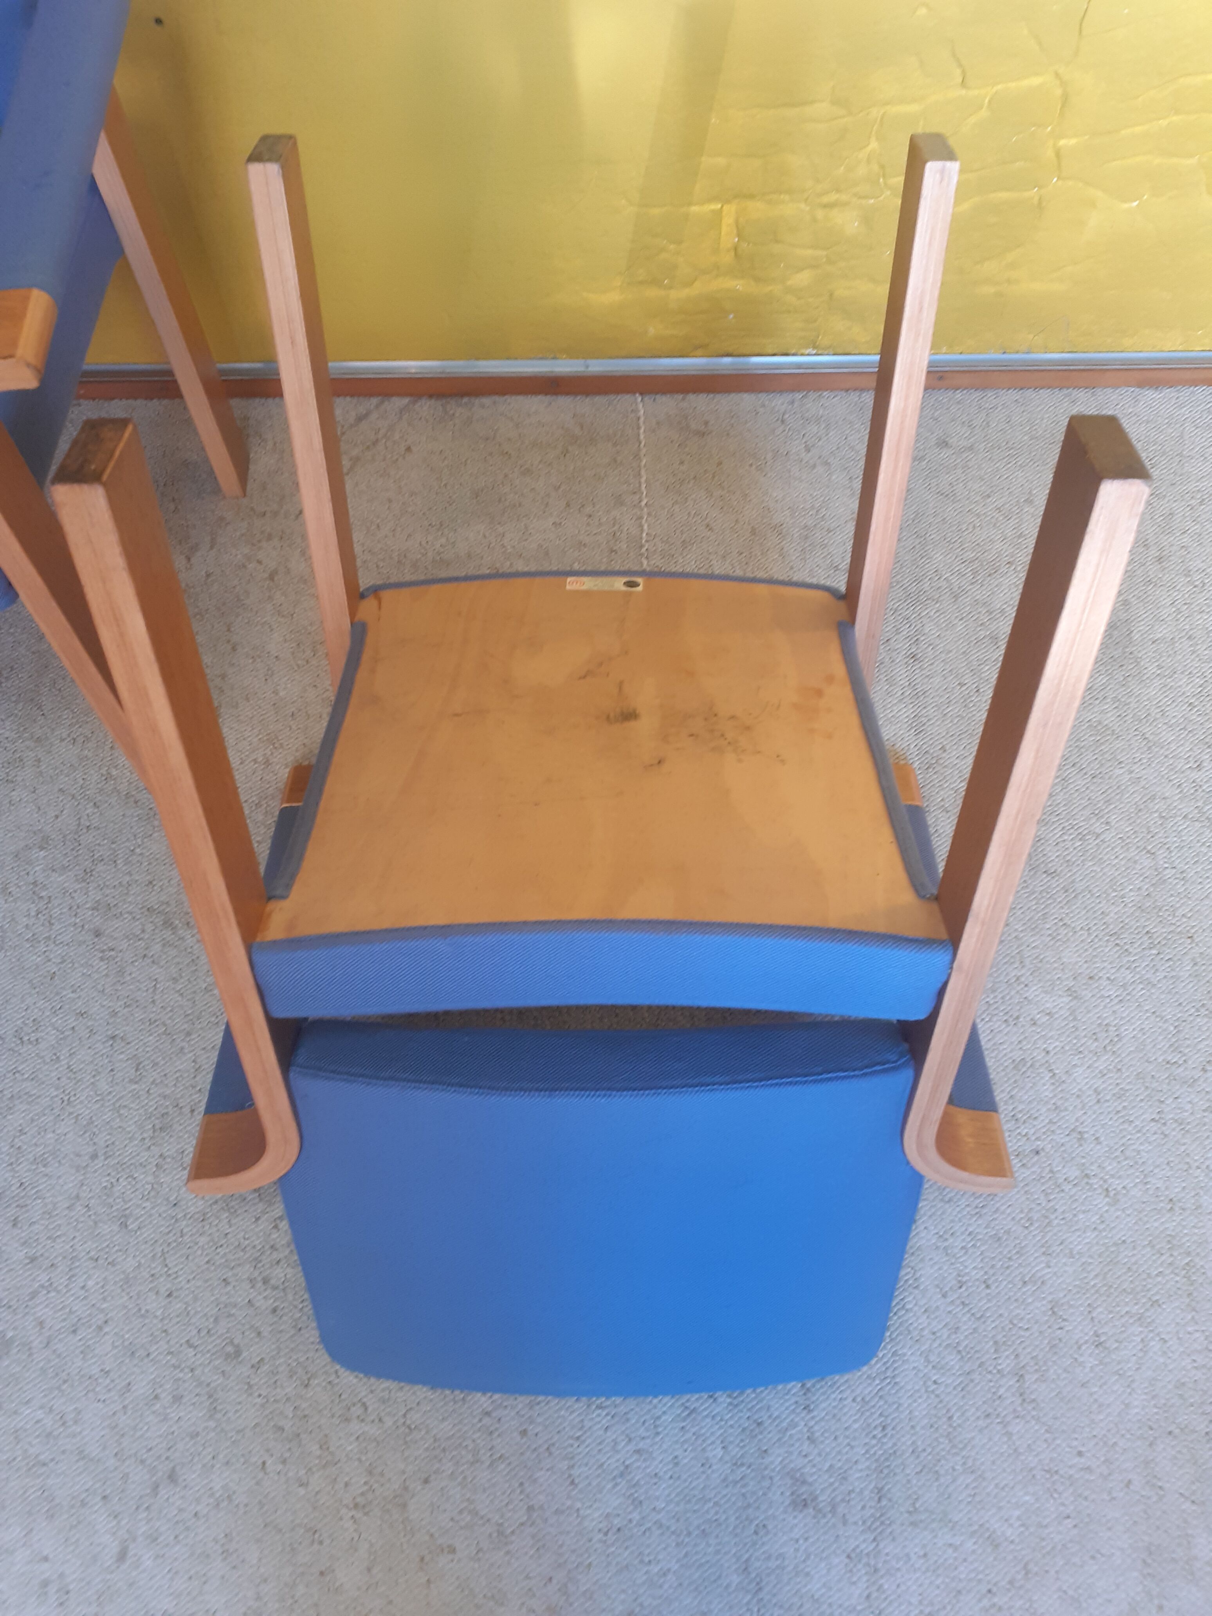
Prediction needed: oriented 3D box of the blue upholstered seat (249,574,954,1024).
[{"bbox_3d":[-0.002,-0.048,1.060,0.481,0.091,0.497,0,39,0],"label":"blue upholstered seat"}]

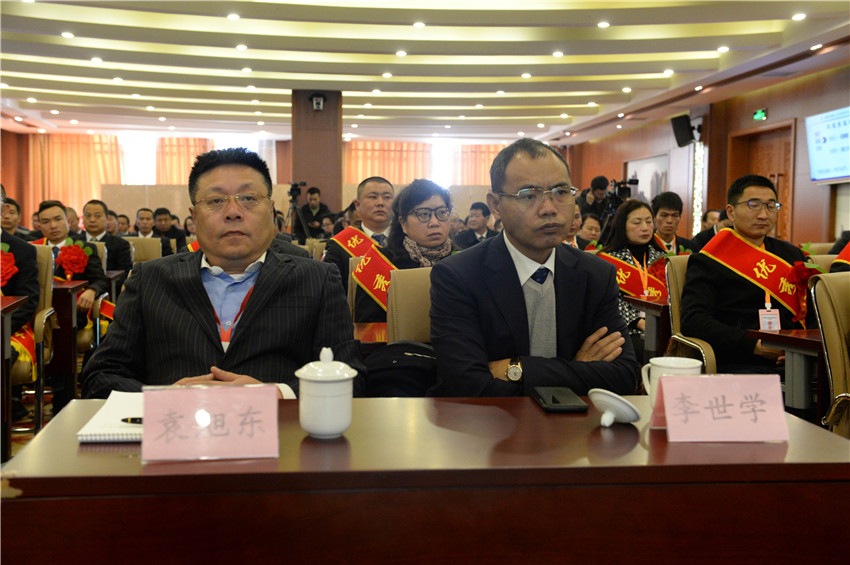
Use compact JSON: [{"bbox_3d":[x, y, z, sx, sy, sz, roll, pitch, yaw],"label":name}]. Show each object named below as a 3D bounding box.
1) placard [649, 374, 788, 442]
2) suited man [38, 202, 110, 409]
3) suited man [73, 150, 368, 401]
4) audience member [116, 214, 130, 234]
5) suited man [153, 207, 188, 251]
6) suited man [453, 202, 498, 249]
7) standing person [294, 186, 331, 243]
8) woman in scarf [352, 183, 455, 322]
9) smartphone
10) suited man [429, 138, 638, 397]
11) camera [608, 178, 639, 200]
[{"bbox_3d":[0.501,0.210,1.680,0.200,0.100,0.085,0,4,-6],"label":"placard"},{"bbox_3d":[-2.000,0.143,5.600,0.520,1.220,0.750,0,4,-8],"label":"suited man"},{"bbox_3d":[-0.415,0.355,2.040,0.600,1.270,0.720,0,4,-7],"label":"suited man"},{"bbox_3d":[-3.720,-0.260,12.200,0.500,1.190,0.700,0,4,-9],"label":"audience member"},{"bbox_3d":[-2.510,-0.112,9.600,0.500,1.230,0.720,0,4,-8],"label":"suited man"},{"bbox_3d":[0.454,-0.009,8.100,0.500,1.284,0.720,1,3,6],"label":"suited man"},{"bbox_3d":[-1.429,-0.438,12.700,0.500,1.600,0.360,1,3,3],"label":"standing person"},{"bbox_3d":[-0.040,0.257,3.470,0.480,1.254,0.740,0,3,-14],"label":"woman in scarf"},{"bbox_3d":[0.266,0.230,1.955,0.079,0.017,0.152,0,4,-2],"label":"smartphone"},{"bbox_3d":[0.225,0.333,2.070,0.510,1.259,0.750,0,3,-13],"label":"suited man"},{"bbox_3d":[1.840,-0.860,9.250,0.180,0.210,0.320,-1,4,-18],"label":"camera"}]

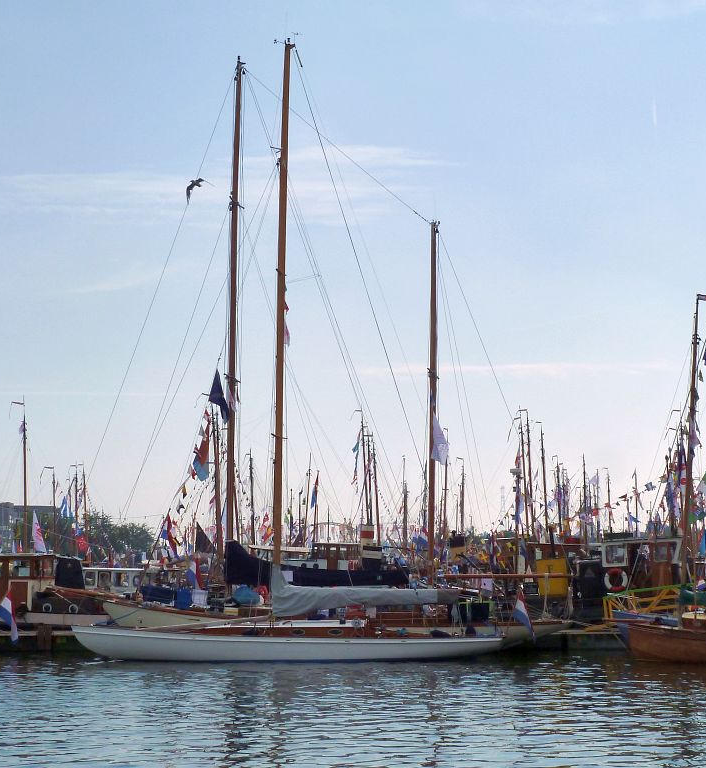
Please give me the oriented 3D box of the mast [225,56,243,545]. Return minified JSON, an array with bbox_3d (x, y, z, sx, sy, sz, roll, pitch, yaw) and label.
[{"bbox_3d":[-3.809,-1.916,59.818,0.210,17.492,0.210,1,-5,0],"label":"mast"}]

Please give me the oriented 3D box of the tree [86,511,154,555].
[{"bbox_3d":[-31.950,20.593,255.000,9.300,7.000,8.000,0,-5,0],"label":"tree"}]

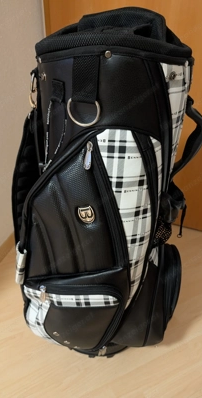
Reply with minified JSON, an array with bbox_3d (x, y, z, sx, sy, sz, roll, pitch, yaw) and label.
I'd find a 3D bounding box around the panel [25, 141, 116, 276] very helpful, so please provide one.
[{"bbox_3d":[-0.065,0.039,0.521,0.190,0.305,0.060,1,37,0],"label":"panel"}]

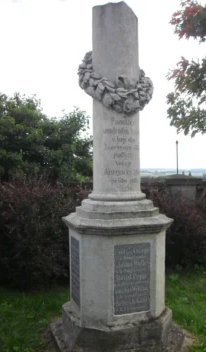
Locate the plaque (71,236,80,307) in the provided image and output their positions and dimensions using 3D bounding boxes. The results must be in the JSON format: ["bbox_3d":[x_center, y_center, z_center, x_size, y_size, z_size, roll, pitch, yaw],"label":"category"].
[{"bbox_3d":[-0.262,0.937,3.816,0.030,0.635,0.347,0,0,-18],"label":"plaque"}]

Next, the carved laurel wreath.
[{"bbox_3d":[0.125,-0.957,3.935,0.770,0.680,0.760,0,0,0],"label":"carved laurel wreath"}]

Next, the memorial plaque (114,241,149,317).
[{"bbox_3d":[0.266,0.934,3.542,0.347,0.635,0.030,0,0,-18],"label":"memorial plaque"}]

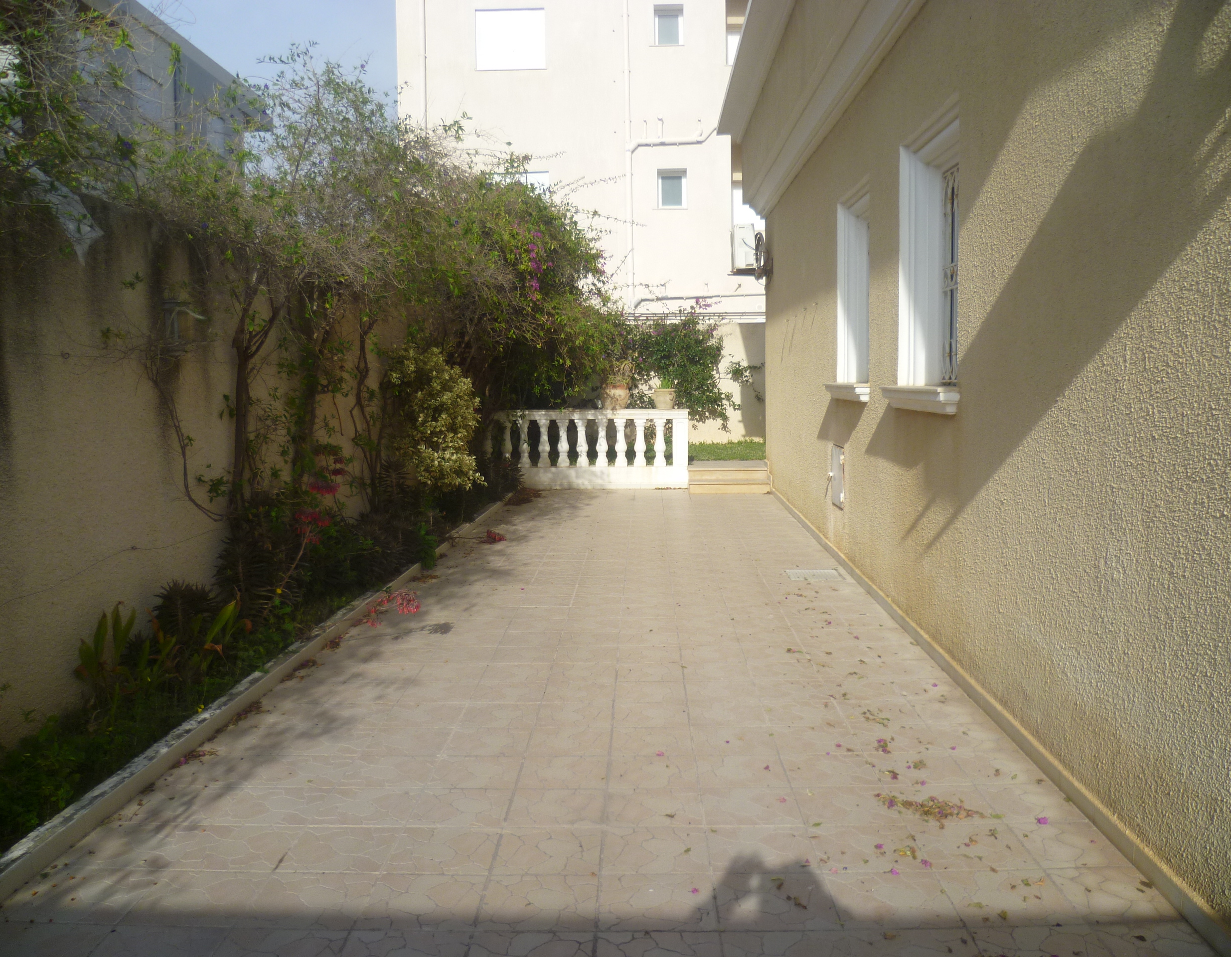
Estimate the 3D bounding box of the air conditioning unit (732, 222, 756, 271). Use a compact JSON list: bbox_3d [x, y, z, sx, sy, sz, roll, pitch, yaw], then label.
[{"bbox_3d":[1.529,-2.767,12.550,0.260,0.535,0.760,0,6,2],"label":"air conditioning unit"}]

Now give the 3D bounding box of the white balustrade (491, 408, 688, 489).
[{"bbox_3d":[-0.433,-0.386,13.455,2.759,1.032,0.220,0,6,2],"label":"white balustrade"}]

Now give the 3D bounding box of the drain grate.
[{"bbox_3d":[1.471,0.724,7.604,0.380,0.030,0.365,0,6,2],"label":"drain grate"}]

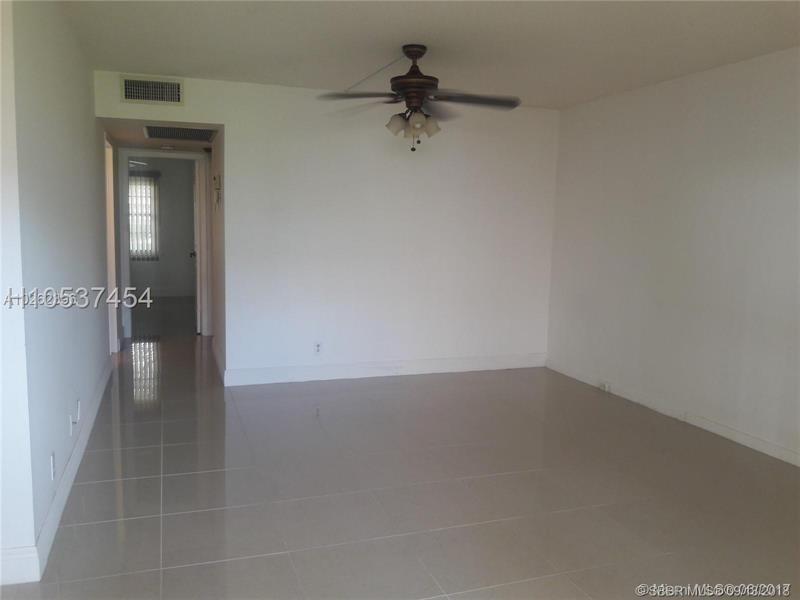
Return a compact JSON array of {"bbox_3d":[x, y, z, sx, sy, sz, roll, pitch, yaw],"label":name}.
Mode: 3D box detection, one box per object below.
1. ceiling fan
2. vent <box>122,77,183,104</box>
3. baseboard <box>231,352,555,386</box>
[{"bbox_3d":[0.088,-1.254,4.051,1.280,0.620,1.280,-1,7,-20],"label":"ceiling fan"},{"bbox_3d":[-1.887,-1.591,4.933,0.445,0.197,0.030,-1,7,-20],"label":"vent"},{"bbox_3d":[-0.001,0.623,5.923,3.102,0.142,0.020,-1,7,-20],"label":"baseboard"}]

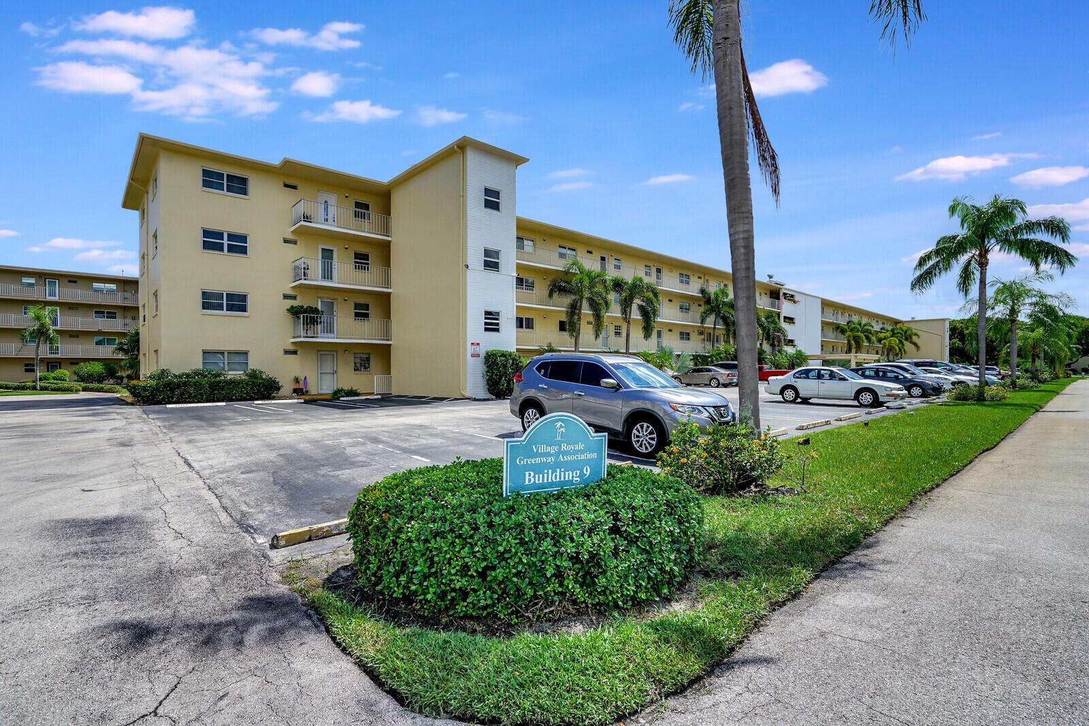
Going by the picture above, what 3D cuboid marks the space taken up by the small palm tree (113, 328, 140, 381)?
[{"bbox_3d":[-36.476,-0.665,43.008,3.100,5.000,3.100,1,-1,-42],"label":"small palm tree"}]

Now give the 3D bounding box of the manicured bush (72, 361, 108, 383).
[{"bbox_3d":[-40.369,0.810,42.994,2.500,2.050,2.200,1,-1,-42],"label":"manicured bush"}]

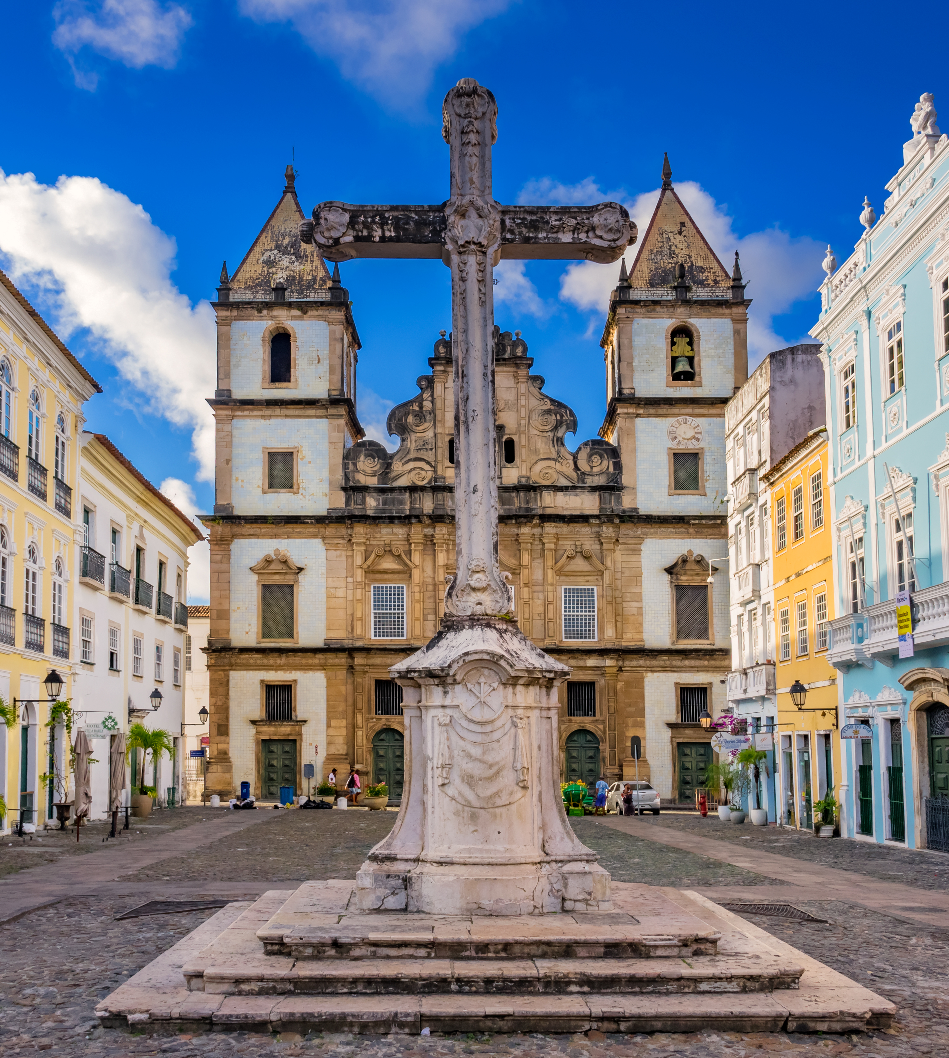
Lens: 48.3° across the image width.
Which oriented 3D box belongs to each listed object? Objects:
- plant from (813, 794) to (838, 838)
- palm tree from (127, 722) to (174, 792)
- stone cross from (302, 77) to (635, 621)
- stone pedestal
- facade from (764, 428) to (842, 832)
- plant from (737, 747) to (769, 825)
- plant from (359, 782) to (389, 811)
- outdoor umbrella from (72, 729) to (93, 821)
[{"bbox_3d":[8.109,6.593,24.400,0.600,1.020,0.600,0,-11,-2],"label":"plant"},{"bbox_3d":[-11.457,8.052,37.228,1.500,2.300,1.500,0,-11,-2],"label":"palm tree"},{"bbox_3d":[0.009,-1.799,9.777,3.050,5.100,0.550,0,-11,-2],"label":"stone cross"},{"bbox_3d":[0.058,1.992,8.992,2.000,2.320,1.600,0,-11,-2],"label":"stone pedestal"},{"bbox_3d":[10.002,3.000,28.183,3.000,9.800,4.800,0,-11,-2],"label":"facade"},{"bbox_3d":[7.930,7.331,30.065,0.900,2.150,0.900,0,-11,-2],"label":"plant"},{"bbox_3d":[-4.674,12.619,49.834,1.300,1.330,1.250,0,-11,-2],"label":"plant"},{"bbox_3d":[-8.800,5.571,23.641,0.450,2.150,0.450,0,-11,-2],"label":"outdoor umbrella"}]

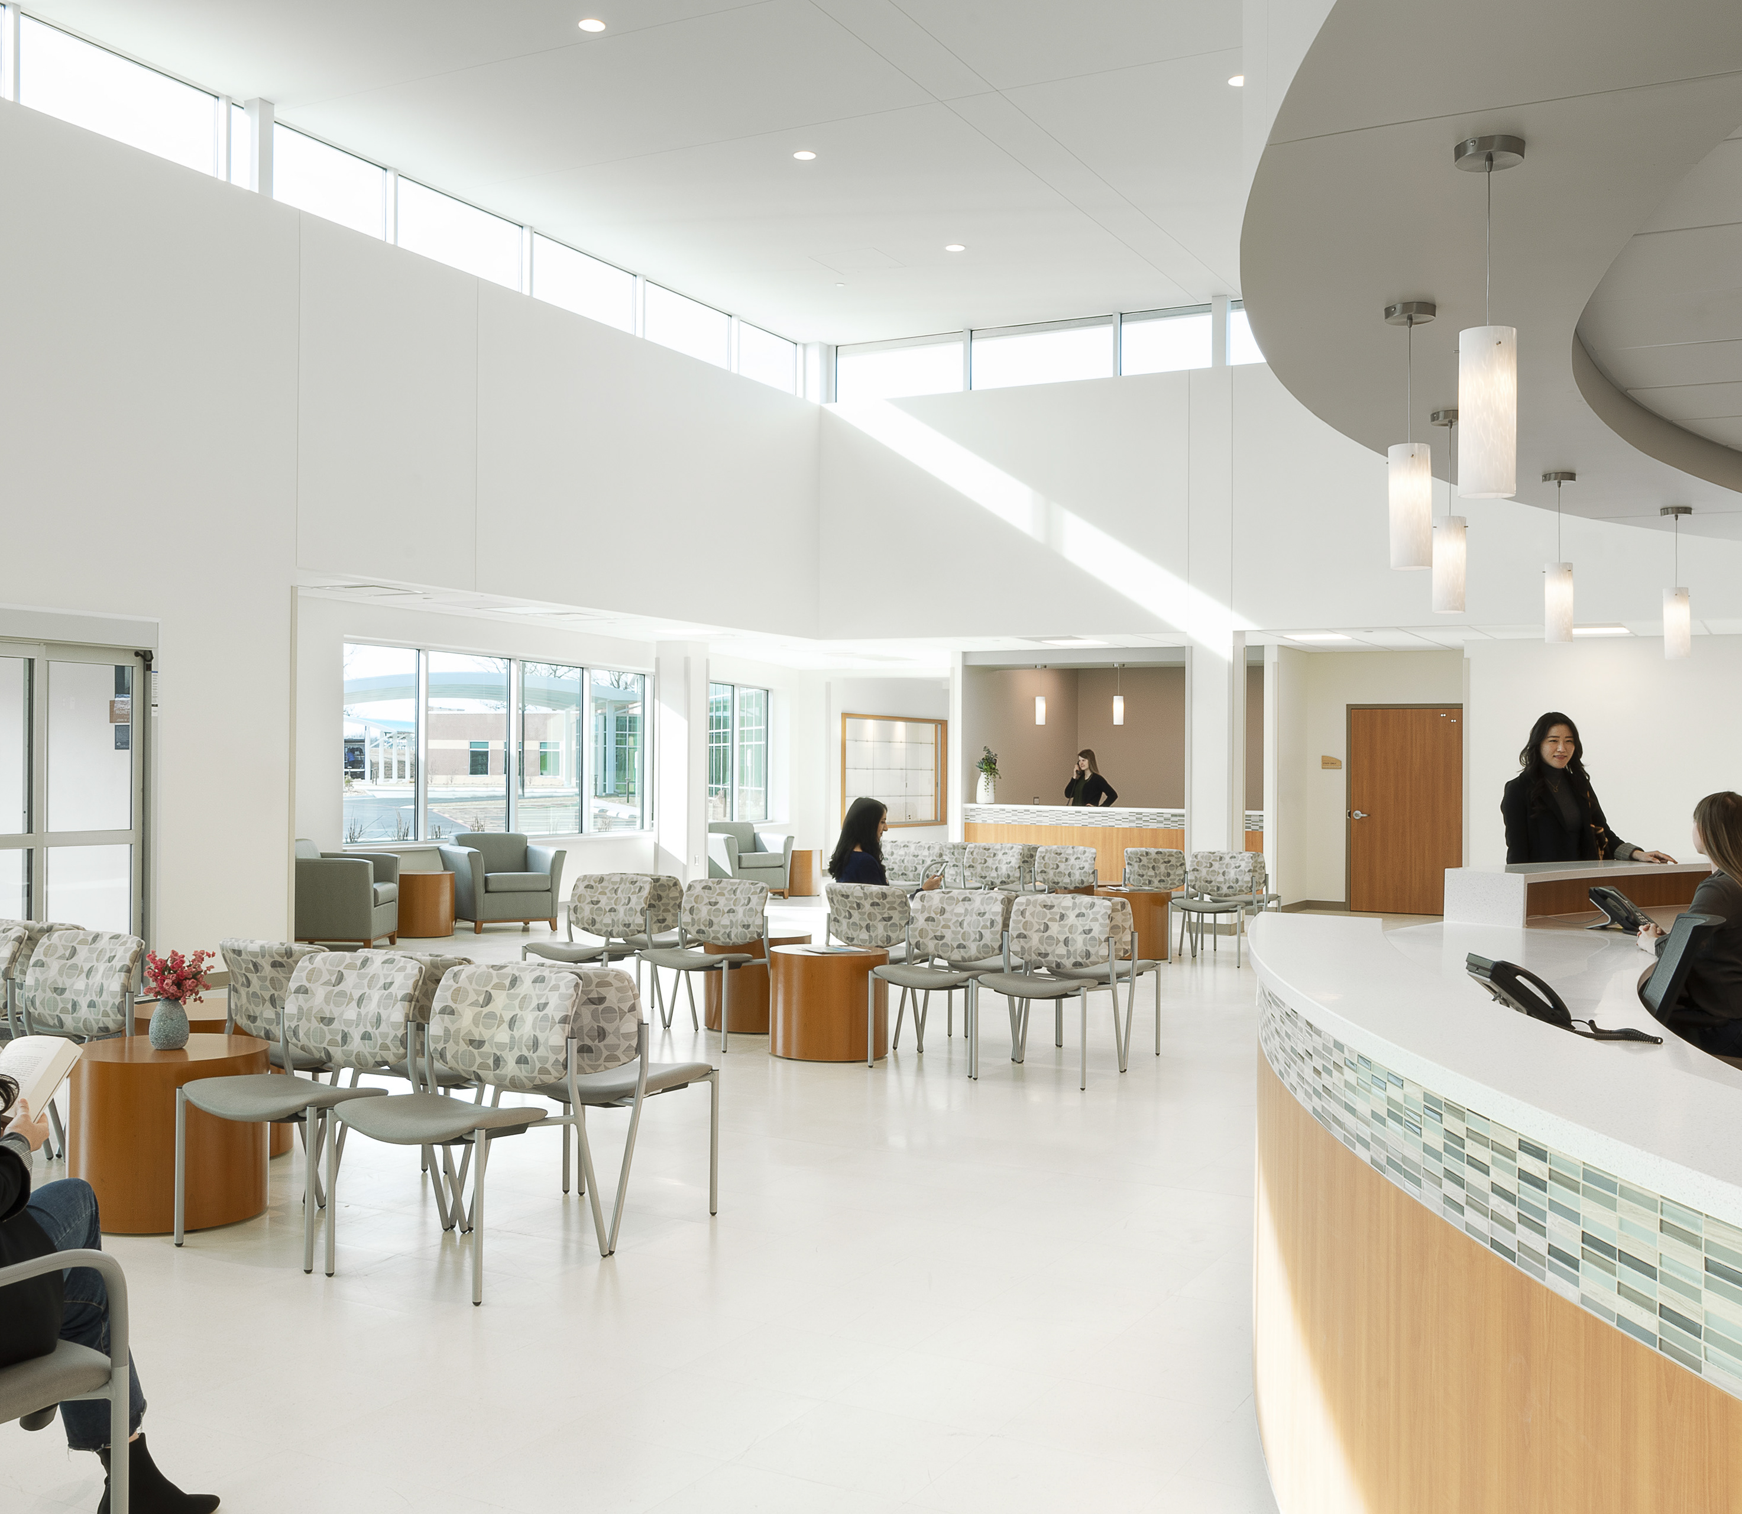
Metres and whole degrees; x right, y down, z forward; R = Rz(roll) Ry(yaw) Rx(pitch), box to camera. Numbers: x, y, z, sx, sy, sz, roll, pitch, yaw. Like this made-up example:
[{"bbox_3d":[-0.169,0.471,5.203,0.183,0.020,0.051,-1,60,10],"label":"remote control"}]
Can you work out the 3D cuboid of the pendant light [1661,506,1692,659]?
[{"bbox_3d":[3.500,-0.760,7.400,0.130,0.670,0.130,0,-1,0],"label":"pendant light"}]

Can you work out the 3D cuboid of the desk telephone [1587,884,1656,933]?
[{"bbox_3d":[2.752,0.555,6.245,0.200,0.165,0.210,0,-1,38],"label":"desk telephone"}]

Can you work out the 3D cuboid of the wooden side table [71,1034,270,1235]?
[{"bbox_3d":[-2.250,1.199,5.479,0.590,0.515,0.590,0,-1,0],"label":"wooden side table"}]

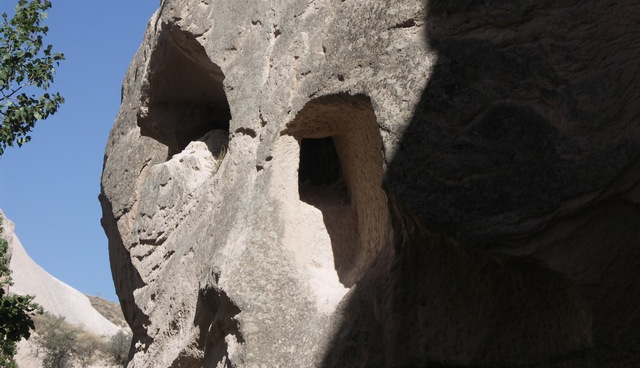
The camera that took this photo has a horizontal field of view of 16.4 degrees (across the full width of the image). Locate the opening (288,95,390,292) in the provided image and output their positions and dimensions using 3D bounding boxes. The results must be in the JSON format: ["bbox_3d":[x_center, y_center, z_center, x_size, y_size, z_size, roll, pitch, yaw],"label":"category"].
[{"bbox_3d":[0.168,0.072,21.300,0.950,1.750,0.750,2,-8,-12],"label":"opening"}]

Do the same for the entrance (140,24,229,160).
[{"bbox_3d":[-1.344,-0.927,22.000,0.850,1.250,0.800,-2,-8,15],"label":"entrance"}]

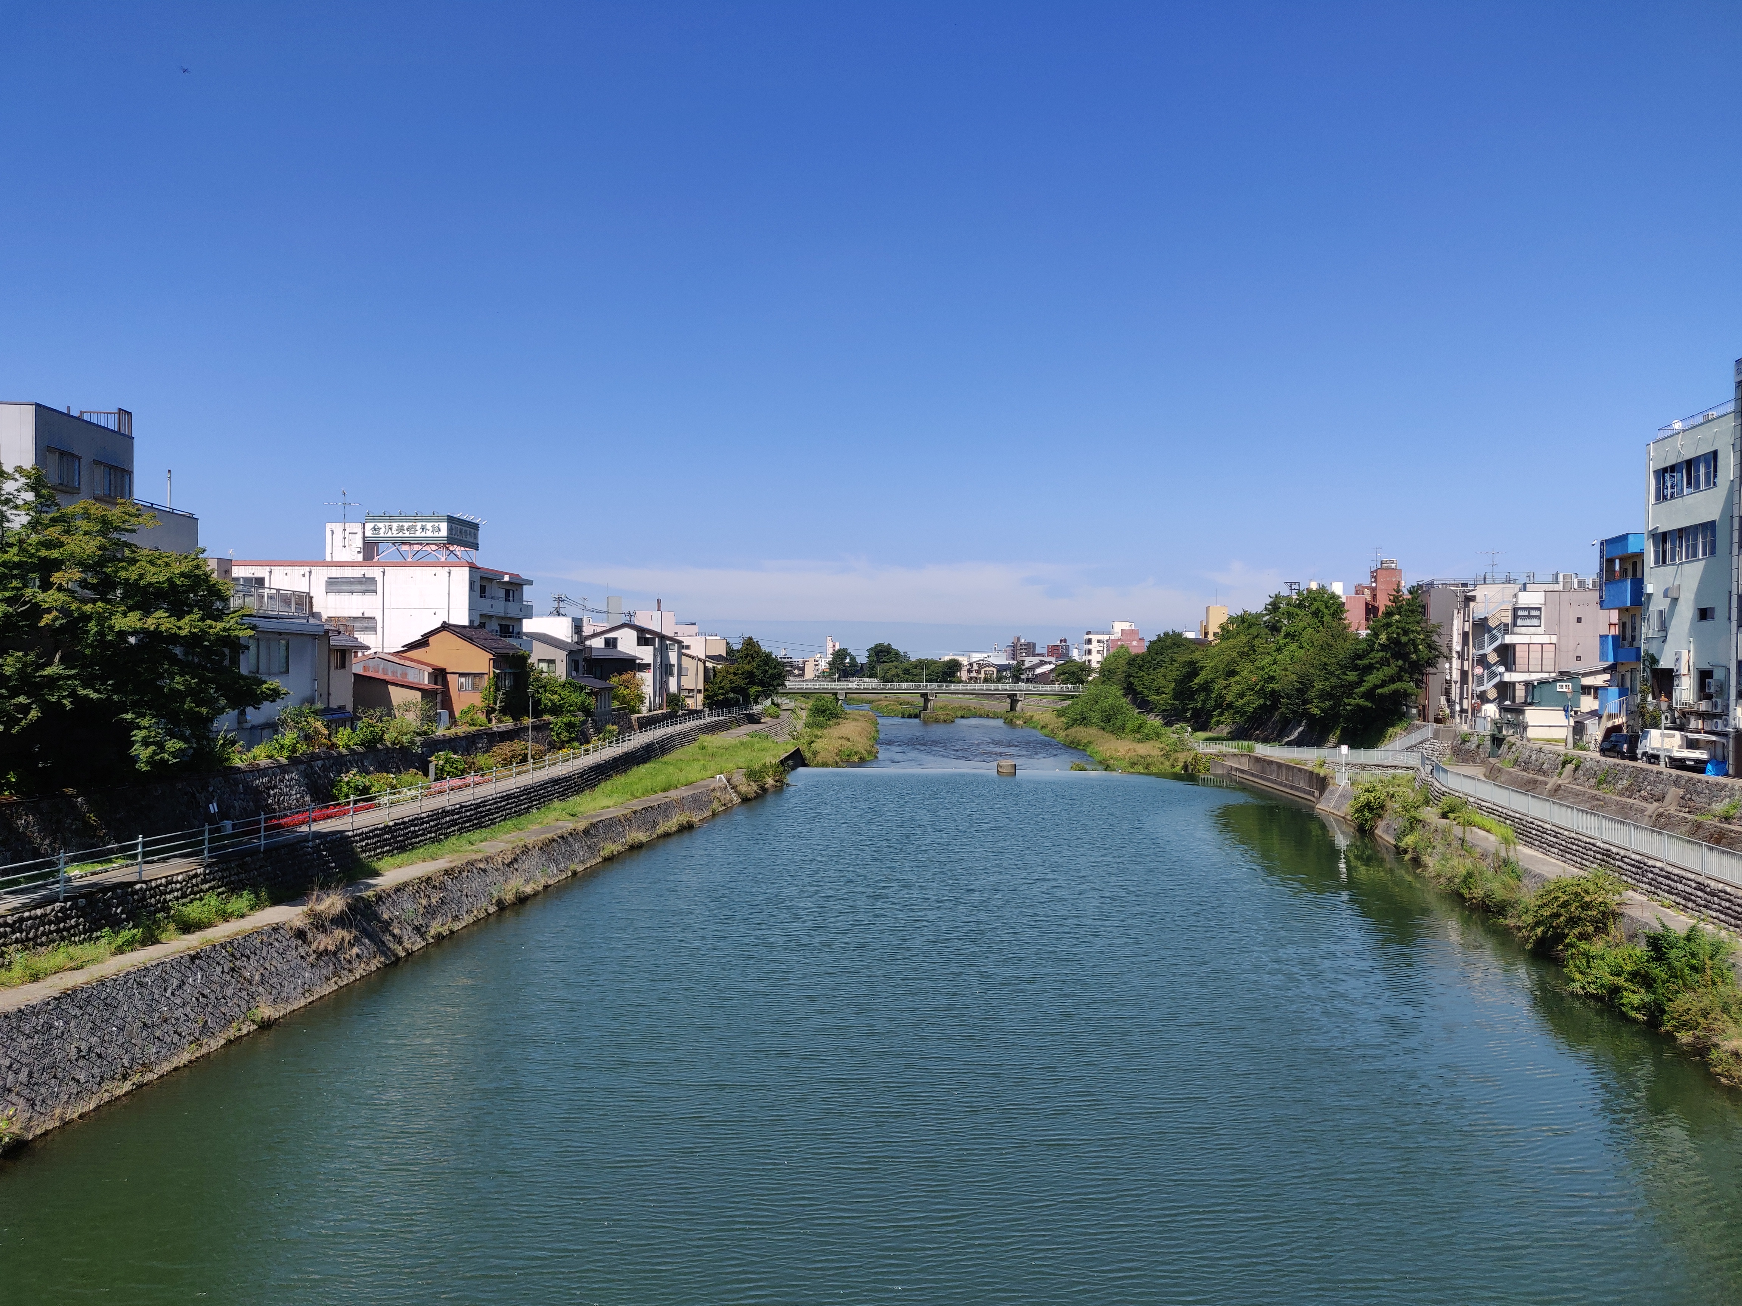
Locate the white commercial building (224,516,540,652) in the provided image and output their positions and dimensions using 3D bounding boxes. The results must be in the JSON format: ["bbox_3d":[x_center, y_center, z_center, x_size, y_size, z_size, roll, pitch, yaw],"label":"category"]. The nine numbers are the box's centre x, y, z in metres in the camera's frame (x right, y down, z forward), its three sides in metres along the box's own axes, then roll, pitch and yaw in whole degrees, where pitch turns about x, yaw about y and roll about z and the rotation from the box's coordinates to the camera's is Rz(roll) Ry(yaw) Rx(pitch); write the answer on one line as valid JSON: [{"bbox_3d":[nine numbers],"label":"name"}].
[{"bbox_3d":[-42.747,-3.319,111.550,21.000,16.800,15.000,1,-1,0],"label":"white commercial building"}]

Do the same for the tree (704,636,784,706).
[{"bbox_3d":[-19.218,2.980,190.000,12.200,11.000,11.000,1,-1,0],"label":"tree"}]

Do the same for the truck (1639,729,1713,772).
[{"bbox_3d":[43.959,5.228,69.103,1.760,1.950,4.650,1,-1,12],"label":"truck"}]

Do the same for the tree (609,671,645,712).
[{"bbox_3d":[-22.979,3.669,119.000,3.400,3.900,3.200,1,-1,0],"label":"tree"}]

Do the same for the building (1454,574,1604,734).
[{"bbox_3d":[52.600,0.120,102.000,10.800,12.200,7.000,0,-1,0],"label":"building"}]

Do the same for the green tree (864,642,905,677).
[{"bbox_3d":[3.100,2.200,300.000,9.600,9.600,9.400,0,-1,0],"label":"green tree"}]

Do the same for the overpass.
[{"bbox_3d":[10.850,8.425,236.000,62.000,6.300,8.000,1,-1,-8],"label":"overpass"}]

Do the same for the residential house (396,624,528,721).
[{"bbox_3d":[-30.000,1.400,93.000,6.900,6.950,9.800,0,-1,-1],"label":"residential house"}]

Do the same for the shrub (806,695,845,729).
[{"bbox_3d":[-6.300,8.300,174.000,5.500,4.800,5.300,0,-1,0],"label":"shrub"}]

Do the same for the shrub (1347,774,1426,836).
[{"bbox_3d":[29.890,8.845,73.000,4.100,3.300,3.300,1,-1,0],"label":"shrub"}]

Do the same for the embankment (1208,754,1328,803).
[{"bbox_3d":[29.500,9.050,95.000,2.000,2.200,24.000,0,-1,0],"label":"embankment"}]

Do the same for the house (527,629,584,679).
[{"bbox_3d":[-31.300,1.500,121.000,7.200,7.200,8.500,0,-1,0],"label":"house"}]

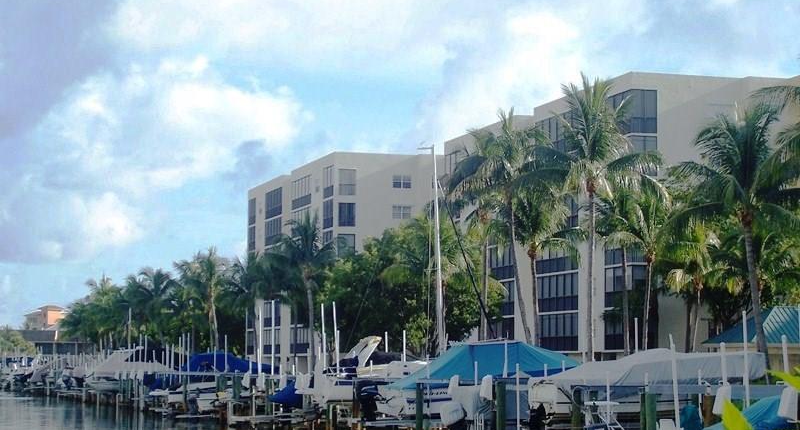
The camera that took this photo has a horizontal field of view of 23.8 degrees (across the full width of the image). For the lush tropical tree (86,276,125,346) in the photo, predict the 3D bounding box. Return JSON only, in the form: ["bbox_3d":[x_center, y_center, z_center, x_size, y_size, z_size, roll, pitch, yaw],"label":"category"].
[{"bbox_3d":[-40.853,15.165,262.000,5.800,13.050,5.800,1,-4,-9],"label":"lush tropical tree"}]

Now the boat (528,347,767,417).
[{"bbox_3d":[7.514,5.073,56.314,7.200,2.150,2.500,1,-5,-16],"label":"boat"}]

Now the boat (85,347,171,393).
[{"bbox_3d":[-23.495,13.457,164.000,7.700,3.600,2.600,2,-4,-15],"label":"boat"}]

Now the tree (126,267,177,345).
[{"bbox_3d":[-26.615,11.657,201.699,5.400,11.940,5.400,1,-5,-16],"label":"tree"}]

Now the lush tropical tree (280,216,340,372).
[{"bbox_3d":[-7.022,6.526,144.926,4.800,13.480,4.800,0,-4,0],"label":"lush tropical tree"}]

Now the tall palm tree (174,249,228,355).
[{"bbox_3d":[-19.593,9.804,188.000,5.400,12.560,5.400,1,-4,-6],"label":"tall palm tree"}]

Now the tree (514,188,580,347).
[{"bbox_3d":[8.017,4.350,103.972,3.900,11.540,3.900,0,-4,0],"label":"tree"}]

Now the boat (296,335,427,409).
[{"bbox_3d":[-1.339,7.102,86.000,6.900,3.150,2.500,2,-4,-15],"label":"boat"}]

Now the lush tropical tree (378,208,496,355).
[{"bbox_3d":[2.467,5.542,117.922,6.800,11.300,7.200,1,-5,-16],"label":"lush tropical tree"}]

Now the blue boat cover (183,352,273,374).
[{"bbox_3d":[-10.912,9.496,122.000,6.200,1.600,2.400,2,-4,-15],"label":"blue boat cover"}]

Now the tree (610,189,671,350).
[{"bbox_3d":[12.361,3.970,97.000,3.600,10.450,3.600,0,-4,7],"label":"tree"}]

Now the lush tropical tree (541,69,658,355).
[{"bbox_3d":[9.556,1.224,90.171,5.800,15.670,6.000,0,-4,0],"label":"lush tropical tree"}]

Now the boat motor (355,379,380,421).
[{"bbox_3d":[-1.218,7.032,70.970,0.850,1.700,0.500,1,-5,-16],"label":"boat motor"}]

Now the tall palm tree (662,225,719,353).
[{"bbox_3d":[14.459,4.720,94.000,3.300,8.500,3.300,0,-4,9],"label":"tall palm tree"}]

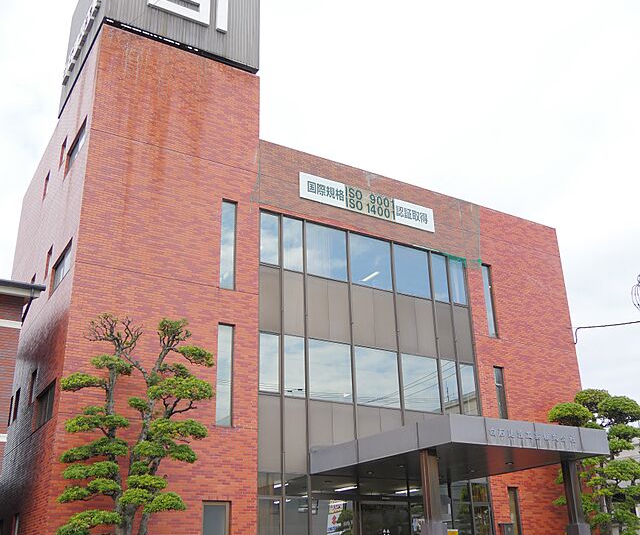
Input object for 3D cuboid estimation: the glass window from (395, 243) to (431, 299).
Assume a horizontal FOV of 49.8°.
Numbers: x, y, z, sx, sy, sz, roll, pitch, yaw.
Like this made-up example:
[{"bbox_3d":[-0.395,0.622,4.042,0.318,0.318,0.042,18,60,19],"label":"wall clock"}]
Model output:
[{"bbox_3d":[3.377,0.174,24.982,1.580,1.910,0.100,12,-27,-29],"label":"glass window"}]

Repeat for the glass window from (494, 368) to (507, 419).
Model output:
[{"bbox_3d":[6.340,4.806,23.771,0.420,2.772,0.100,12,-25,-30],"label":"glass window"}]

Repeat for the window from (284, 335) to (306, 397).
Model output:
[{"bbox_3d":[-0.758,3.006,20.920,0.760,1.880,0.100,12,-27,-29],"label":"window"}]

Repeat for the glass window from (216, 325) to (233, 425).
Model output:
[{"bbox_3d":[-2.546,2.868,18.540,0.470,2.789,0.100,12,-25,-30],"label":"glass window"}]

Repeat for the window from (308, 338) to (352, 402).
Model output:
[{"bbox_3d":[0.349,3.239,21.561,1.600,1.890,0.100,12,-27,-29],"label":"window"}]

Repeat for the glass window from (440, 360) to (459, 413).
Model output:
[{"bbox_3d":[4.224,3.915,22.693,0.595,1.726,0.100,11,-23,-28],"label":"glass window"}]

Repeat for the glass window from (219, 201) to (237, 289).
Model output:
[{"bbox_3d":[-2.726,-0.652,20.245,0.461,2.690,0.100,11,-23,-28],"label":"glass window"}]

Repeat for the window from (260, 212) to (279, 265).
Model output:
[{"bbox_3d":[-1.604,-0.894,22.105,0.700,1.830,0.100,12,-27,-29],"label":"window"}]

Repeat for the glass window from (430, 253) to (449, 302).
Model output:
[{"bbox_3d":[4.116,0.357,23.967,0.650,1.655,0.100,11,-23,-28],"label":"glass window"}]

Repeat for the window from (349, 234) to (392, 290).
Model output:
[{"bbox_3d":[1.716,-0.189,22.627,1.692,1.759,0.100,12,-25,-30],"label":"window"}]

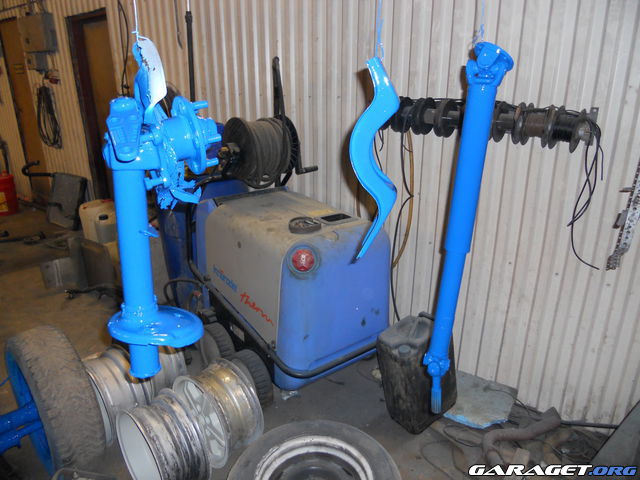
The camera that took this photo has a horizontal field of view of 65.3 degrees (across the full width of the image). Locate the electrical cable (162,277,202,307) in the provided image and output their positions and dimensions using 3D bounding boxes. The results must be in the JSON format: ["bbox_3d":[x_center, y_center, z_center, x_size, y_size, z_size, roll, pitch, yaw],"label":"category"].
[{"bbox_3d":[-0.716,0.273,2.600,0.220,0.170,0.120,15,24,37],"label":"electrical cable"}]

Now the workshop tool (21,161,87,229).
[{"bbox_3d":[-2.699,-0.456,4.975,0.800,0.580,0.270,13,23,33],"label":"workshop tool"}]

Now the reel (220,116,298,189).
[{"bbox_3d":[-0.329,-0.486,2.760,0.320,0.360,0.360,-13,23,-33],"label":"reel"}]

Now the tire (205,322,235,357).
[{"bbox_3d":[-0.541,0.560,2.550,0.085,0.280,0.280,-15,24,-37],"label":"tire"}]

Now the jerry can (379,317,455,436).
[{"bbox_3d":[0.449,0.608,2.270,0.285,0.415,0.205,-22,24,-36],"label":"jerry can"}]

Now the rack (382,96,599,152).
[{"bbox_3d":[0.681,-0.499,2.093,0.880,0.175,0.190,16,25,39],"label":"rack"}]

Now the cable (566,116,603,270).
[{"bbox_3d":[1.026,-0.180,1.937,0.120,0.600,0.100,16,25,39],"label":"cable"}]

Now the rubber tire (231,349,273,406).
[{"bbox_3d":[-0.331,0.651,2.283,0.090,0.280,0.280,-15,24,-37],"label":"rubber tire"}]

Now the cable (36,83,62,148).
[{"bbox_3d":[-2.781,-1.278,5.124,0.380,0.660,0.090,16,25,39],"label":"cable"}]

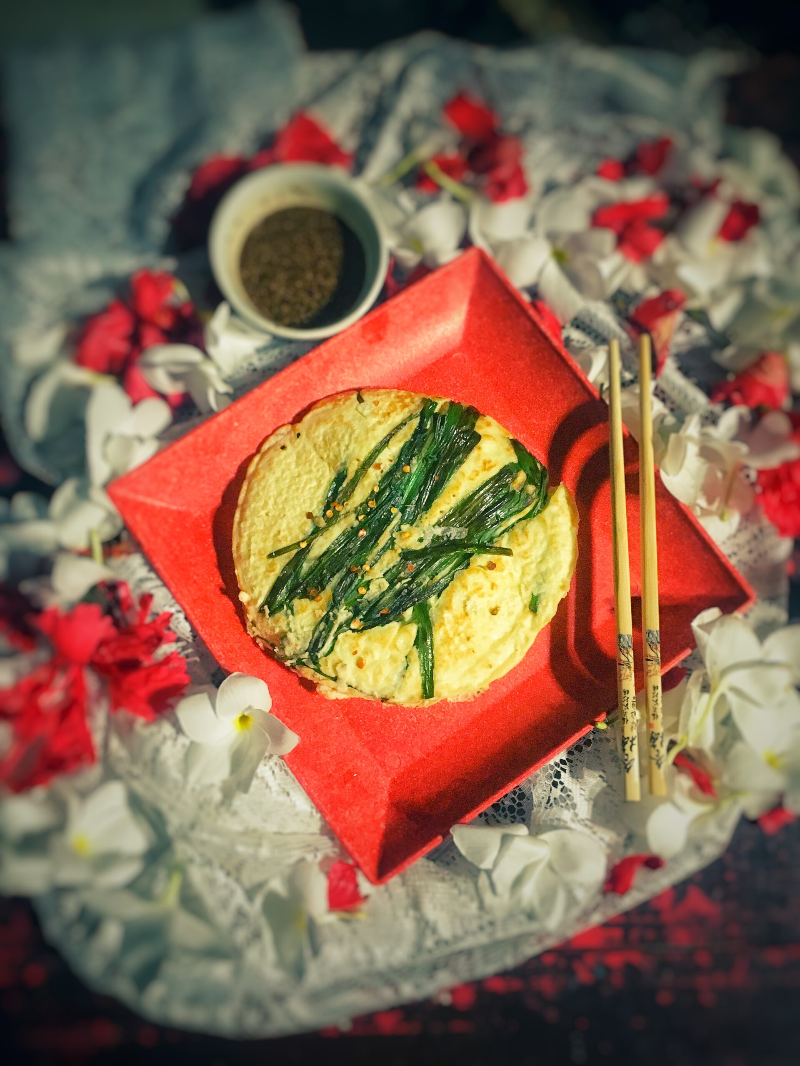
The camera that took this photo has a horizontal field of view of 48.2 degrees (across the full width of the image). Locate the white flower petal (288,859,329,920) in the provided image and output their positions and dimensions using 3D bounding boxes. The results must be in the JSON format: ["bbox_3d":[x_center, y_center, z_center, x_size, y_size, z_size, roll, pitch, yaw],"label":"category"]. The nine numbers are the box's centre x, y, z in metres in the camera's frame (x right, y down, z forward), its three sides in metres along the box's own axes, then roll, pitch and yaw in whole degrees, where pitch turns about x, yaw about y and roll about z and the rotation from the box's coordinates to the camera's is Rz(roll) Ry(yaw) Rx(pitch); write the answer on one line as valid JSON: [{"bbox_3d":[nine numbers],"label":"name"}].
[{"bbox_3d":[-0.045,0.175,0.440,0.020,0.014,0.029,0,77,-1],"label":"white flower petal"}]

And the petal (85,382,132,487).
[{"bbox_3d":[-0.156,-0.053,0.478,0.023,0.015,0.058,-4,78,-3],"label":"petal"}]

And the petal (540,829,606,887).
[{"bbox_3d":[0.084,0.157,0.432,0.032,0.013,0.026,17,78,2],"label":"petal"}]

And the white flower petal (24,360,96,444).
[{"bbox_3d":[-0.179,-0.069,0.472,0.034,0.018,0.043,15,79,1],"label":"white flower petal"}]

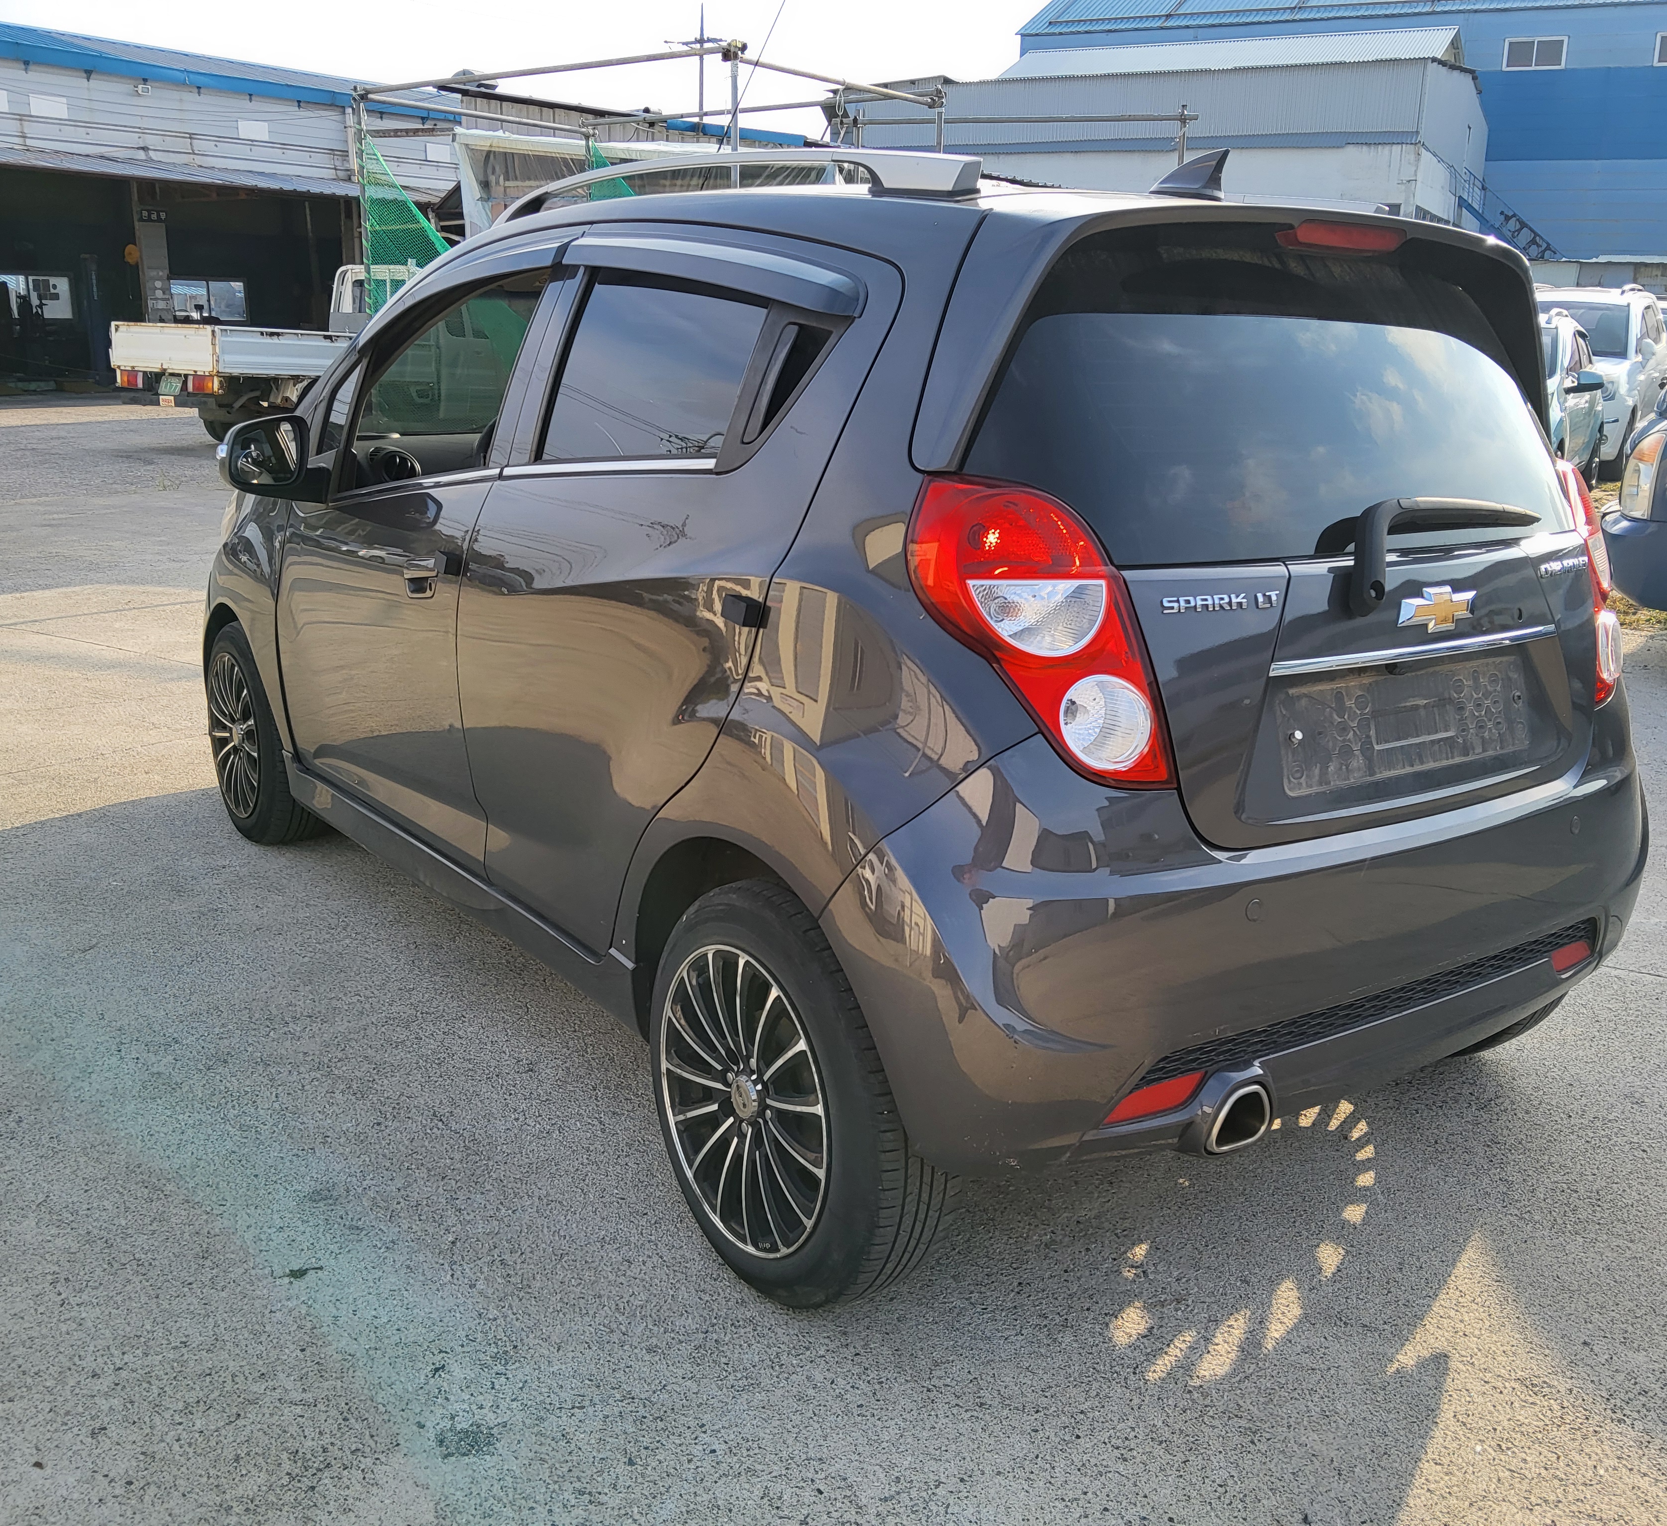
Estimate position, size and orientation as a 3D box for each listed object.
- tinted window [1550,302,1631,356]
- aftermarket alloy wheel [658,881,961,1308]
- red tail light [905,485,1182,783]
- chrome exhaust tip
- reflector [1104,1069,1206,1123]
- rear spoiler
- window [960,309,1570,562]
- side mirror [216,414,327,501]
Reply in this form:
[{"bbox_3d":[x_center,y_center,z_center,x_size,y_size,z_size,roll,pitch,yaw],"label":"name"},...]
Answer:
[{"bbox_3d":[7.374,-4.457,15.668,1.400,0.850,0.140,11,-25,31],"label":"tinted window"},{"bbox_3d":[-0.056,0.439,2.106,0.185,0.570,0.570,-8,18,-35],"label":"aftermarket alloy wheel"},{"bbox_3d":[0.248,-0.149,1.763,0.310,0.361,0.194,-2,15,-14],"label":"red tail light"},{"bbox_3d":[0.487,0.433,1.907,0.112,0.082,0.070,-9,18,-35],"label":"chrome exhaust tip"},{"bbox_3d":[0.389,0.405,1.844,0.146,0.052,0.032,-5,16,-23],"label":"reflector"},{"bbox_3d":[0.607,-0.608,2.164,1.320,0.380,0.270,-9,18,-35],"label":"rear spoiler"},{"bbox_3d":[0.660,-0.476,2.117,1.220,0.380,0.120,-8,-13,-35],"label":"window"},{"bbox_3d":[-1.150,-0.632,3.154,0.225,0.168,0.145,-8,18,-35],"label":"side mirror"}]

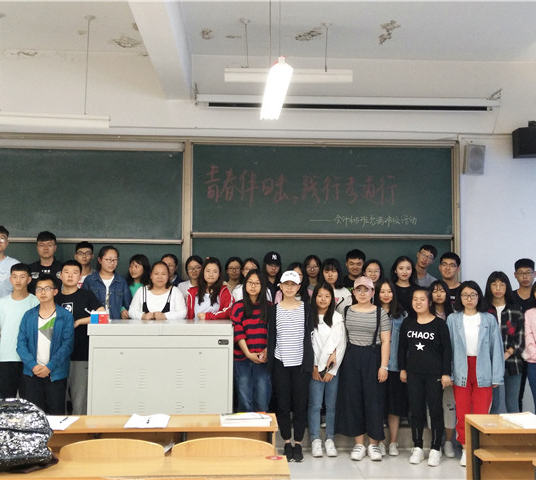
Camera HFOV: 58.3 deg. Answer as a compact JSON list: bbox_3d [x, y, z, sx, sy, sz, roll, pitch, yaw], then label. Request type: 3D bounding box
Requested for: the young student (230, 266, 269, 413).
[{"bbox_3d":[-0.153,1.139,4.537,0.420,1.718,0.290,1,-2,-6],"label":"young student"}]

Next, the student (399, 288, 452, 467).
[{"bbox_3d":[1.438,1.226,4.414,0.470,1.555,0.290,0,-2,7],"label":"student"}]

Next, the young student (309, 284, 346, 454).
[{"bbox_3d":[0.545,1.194,4.444,0.390,1.588,0.320,0,-3,0],"label":"young student"}]

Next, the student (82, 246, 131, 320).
[{"bbox_3d":[-1.816,0.960,5.406,0.470,1.774,0.300,1,-3,-15],"label":"student"}]

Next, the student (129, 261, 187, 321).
[{"bbox_3d":[-1.188,1.021,5.162,0.600,1.574,0.420,1,-2,-5],"label":"student"}]

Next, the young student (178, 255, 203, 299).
[{"bbox_3d":[-0.848,0.973,5.267,0.430,1.605,0.280,0,-2,-5],"label":"young student"}]

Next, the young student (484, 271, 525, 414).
[{"bbox_3d":[2.321,1.165,4.746,0.460,1.704,0.300,0,-3,12],"label":"young student"}]

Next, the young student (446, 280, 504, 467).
[{"bbox_3d":[1.886,1.191,4.389,0.490,1.629,0.290,0,-2,11],"label":"young student"}]

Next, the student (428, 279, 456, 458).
[{"bbox_3d":[1.593,1.185,4.465,0.430,1.623,0.300,0,-3,10],"label":"student"}]

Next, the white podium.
[{"bbox_3d":[-1.053,1.312,4.905,1.405,0.972,0.580,0,-2,-2],"label":"white podium"}]

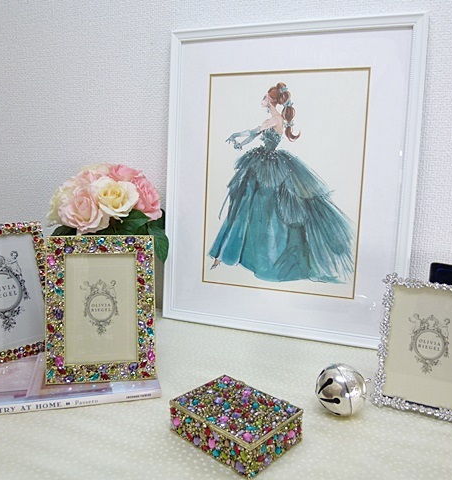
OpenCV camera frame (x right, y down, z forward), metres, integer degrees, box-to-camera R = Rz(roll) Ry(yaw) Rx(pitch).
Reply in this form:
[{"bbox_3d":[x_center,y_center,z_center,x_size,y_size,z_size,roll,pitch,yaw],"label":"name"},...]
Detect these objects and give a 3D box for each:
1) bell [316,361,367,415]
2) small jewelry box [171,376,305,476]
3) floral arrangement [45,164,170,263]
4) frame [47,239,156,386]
[{"bbox_3d":[0.146,0.190,0.562,0.063,0.063,0.063,1,10,0],"label":"bell"},{"bbox_3d":[0.012,0.208,0.512,0.120,0.037,0.093,10,13,41],"label":"small jewelry box"},{"bbox_3d":[-0.205,0.015,0.800,0.207,0.305,0.195,-1,10,-14],"label":"floral arrangement"},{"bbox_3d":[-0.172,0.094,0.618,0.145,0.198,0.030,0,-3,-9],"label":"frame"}]

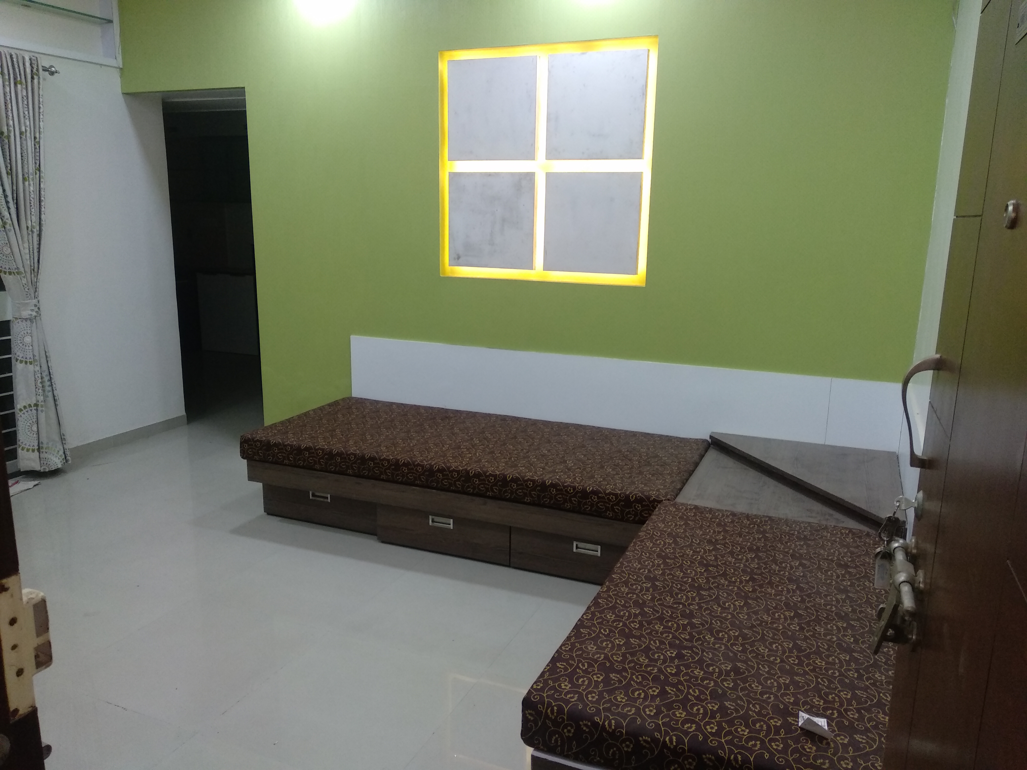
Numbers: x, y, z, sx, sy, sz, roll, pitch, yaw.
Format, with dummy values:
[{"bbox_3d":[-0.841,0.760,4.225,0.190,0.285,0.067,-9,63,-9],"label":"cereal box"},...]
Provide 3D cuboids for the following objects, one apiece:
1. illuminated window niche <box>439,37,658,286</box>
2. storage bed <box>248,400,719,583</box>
[{"bbox_3d":[0.132,-1.050,3.707,1.081,1.095,0.050,6,13,22],"label":"illuminated window niche"},{"bbox_3d":[-0.179,0.449,3.621,1.990,0.412,0.913,6,13,22],"label":"storage bed"}]

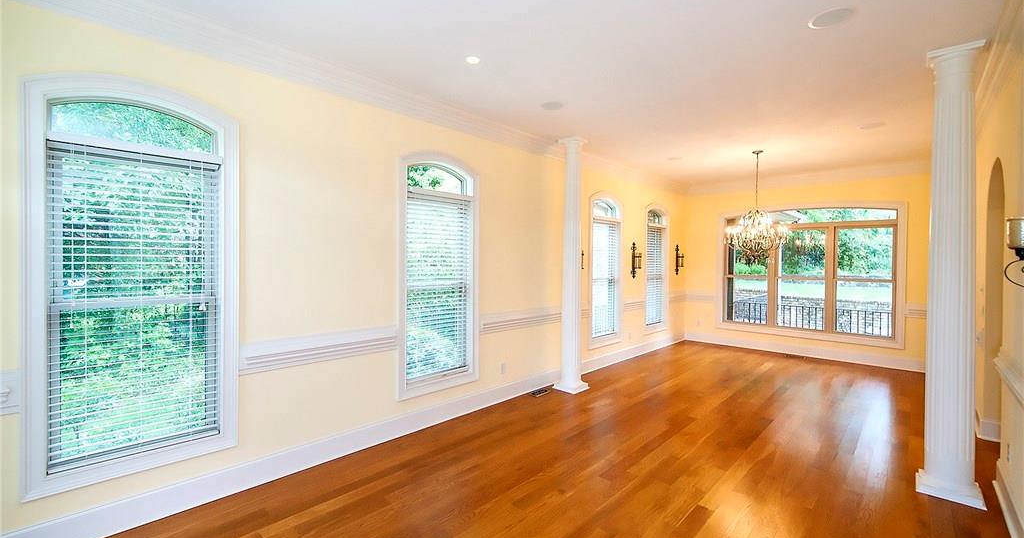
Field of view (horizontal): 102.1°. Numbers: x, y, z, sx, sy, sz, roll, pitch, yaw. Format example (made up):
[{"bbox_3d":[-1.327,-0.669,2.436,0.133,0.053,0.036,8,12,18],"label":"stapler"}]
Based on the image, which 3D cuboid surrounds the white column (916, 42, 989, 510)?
[{"bbox_3d":[2.991,0.030,2.788,0.322,2.962,0.322,2,2,44],"label":"white column"}]

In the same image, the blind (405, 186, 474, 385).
[{"bbox_3d":[-0.693,0.160,3.924,0.059,1.741,0.744,2,2,44],"label":"blind"}]

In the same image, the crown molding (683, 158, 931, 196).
[{"bbox_3d":[4.647,-1.441,6.735,3.597,0.171,0.136,2,2,44],"label":"crown molding"}]

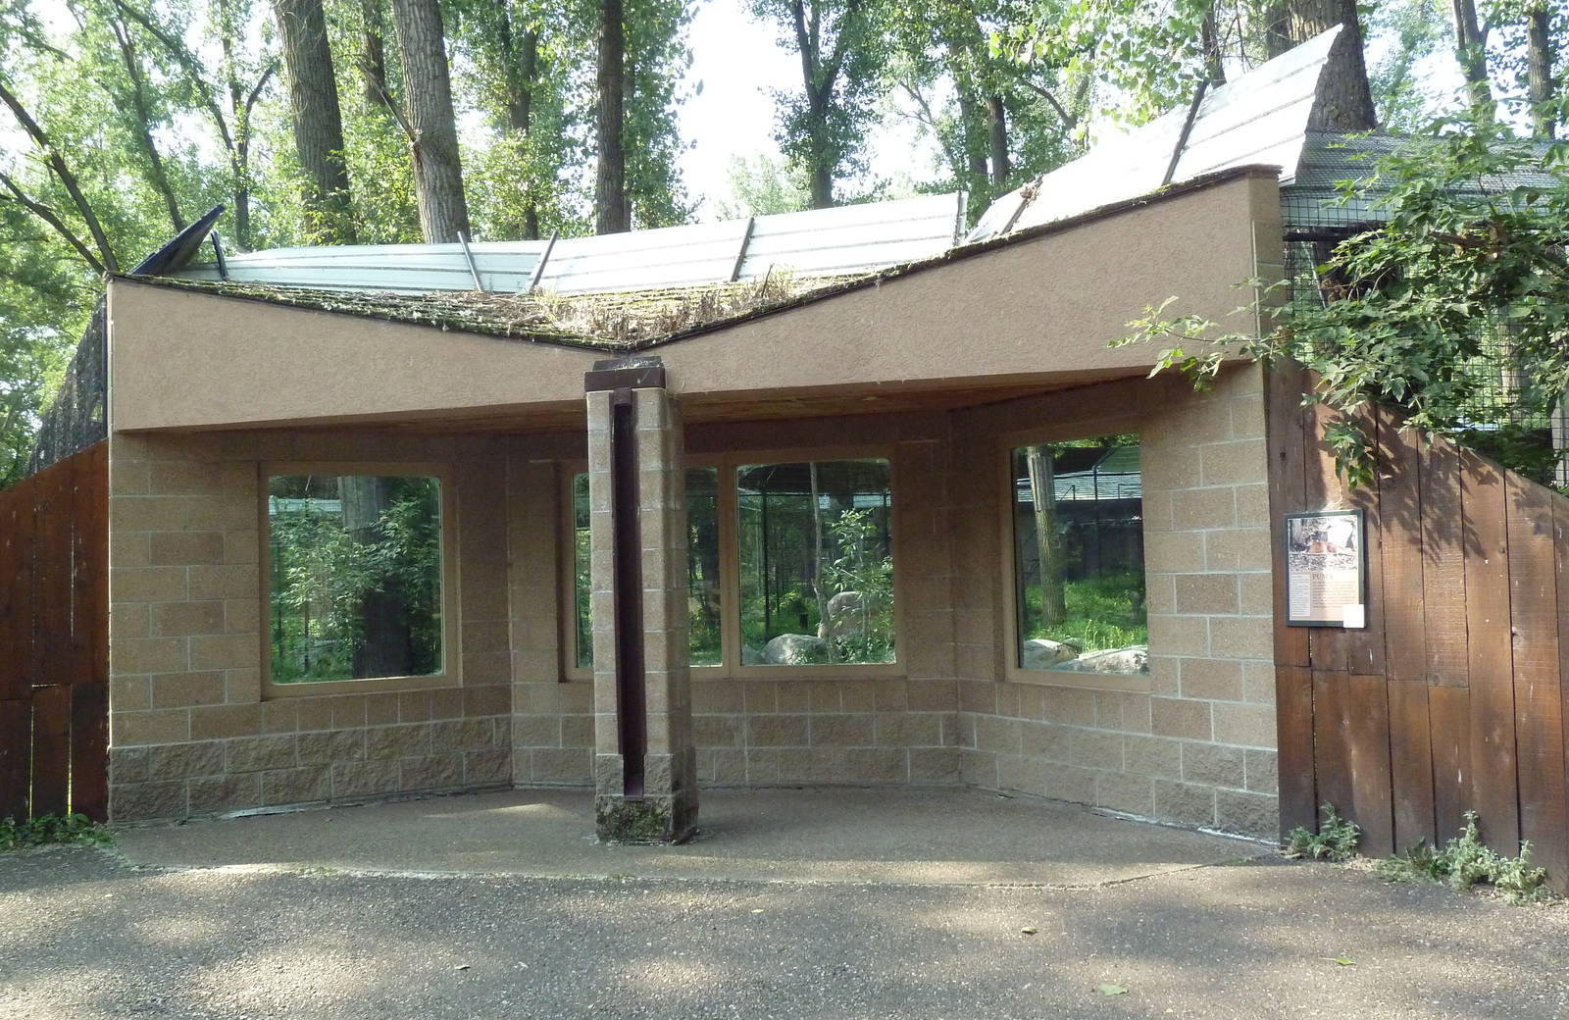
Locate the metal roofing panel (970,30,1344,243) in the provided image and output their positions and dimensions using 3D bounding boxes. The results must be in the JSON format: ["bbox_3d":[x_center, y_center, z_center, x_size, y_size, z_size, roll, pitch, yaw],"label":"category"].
[{"bbox_3d":[1.855,-1.801,8.136,0.060,0.963,2.800,33,-21,-21],"label":"metal roofing panel"}]

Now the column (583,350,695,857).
[{"bbox_3d":[-0.729,0.444,7.456,0.415,2.430,0.420,-2,-2,12],"label":"column"}]

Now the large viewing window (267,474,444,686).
[{"bbox_3d":[-2.638,0.421,9.017,1.065,1.267,0.100,0,-3,-32],"label":"large viewing window"}]

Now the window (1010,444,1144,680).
[{"bbox_3d":[1.590,0.257,7.953,0.100,1.259,1.043,0,-3,-30],"label":"window"}]

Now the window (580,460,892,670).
[{"bbox_3d":[-0.352,0.354,9.173,2.097,1.261,0.100,-2,-2,13],"label":"window"}]

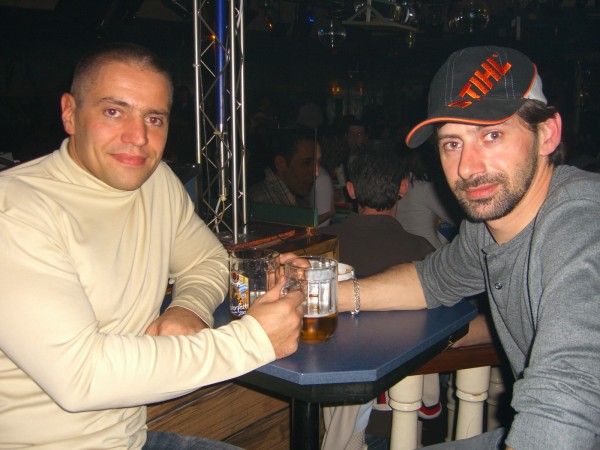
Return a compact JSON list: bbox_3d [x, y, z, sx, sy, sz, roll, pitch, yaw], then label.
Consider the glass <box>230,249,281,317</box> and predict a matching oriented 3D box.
[{"bbox_3d":[-0.061,0.117,1.205,0.131,0.132,0.089,-3,10,-15],"label":"glass"}]

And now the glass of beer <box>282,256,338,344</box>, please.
[{"bbox_3d":[0.009,0.132,1.116,0.089,0.132,0.131,7,12,34],"label":"glass of beer"}]

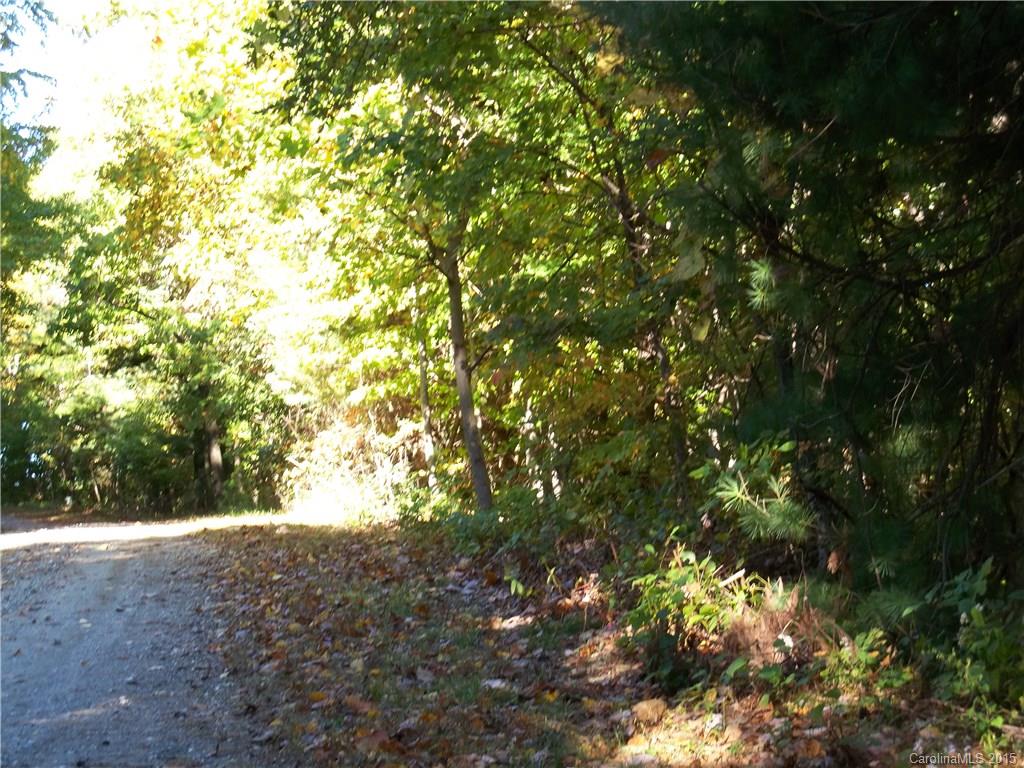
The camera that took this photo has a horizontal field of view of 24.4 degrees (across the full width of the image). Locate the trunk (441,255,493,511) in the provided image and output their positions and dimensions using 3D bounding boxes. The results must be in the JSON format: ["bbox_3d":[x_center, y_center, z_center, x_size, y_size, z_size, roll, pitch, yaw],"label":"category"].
[{"bbox_3d":[-0.418,0.005,22.000,0.165,2.426,0.165,-9,0,0],"label":"trunk"}]

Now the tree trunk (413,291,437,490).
[{"bbox_3d":[-0.956,0.071,26.000,0.100,2.205,0.100,-5,0,0],"label":"tree trunk"}]

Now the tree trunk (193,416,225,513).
[{"bbox_3d":[-3.719,0.993,29.000,0.360,1.190,0.340,-2,0,0],"label":"tree trunk"}]

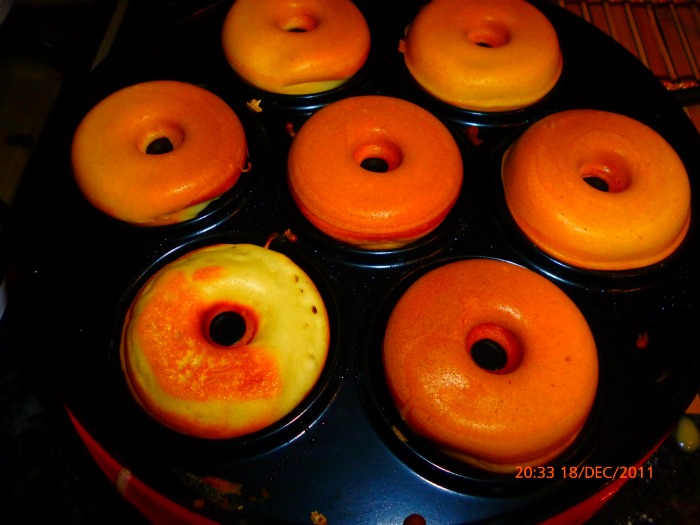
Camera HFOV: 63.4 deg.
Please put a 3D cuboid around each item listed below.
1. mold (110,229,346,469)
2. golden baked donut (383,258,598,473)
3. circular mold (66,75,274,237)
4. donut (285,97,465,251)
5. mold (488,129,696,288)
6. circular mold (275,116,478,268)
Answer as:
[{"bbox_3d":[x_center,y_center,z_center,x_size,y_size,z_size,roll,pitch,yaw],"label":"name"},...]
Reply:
[{"bbox_3d":[-0.043,0.030,0.208,0.086,0.019,0.086,1,60,-1],"label":"mold"},{"bbox_3d":[0.047,0.033,0.193,0.073,0.028,0.073,1,60,-1],"label":"golden baked donut"},{"bbox_3d":[-0.080,-0.044,0.250,0.086,0.019,0.086,1,60,-1],"label":"circular mold"},{"bbox_3d":[0.011,-0.039,0.237,0.073,0.028,0.073,1,60,-1],"label":"donut"},{"bbox_3d":[0.100,-0.023,0.242,0.086,0.019,0.086,1,60,-1],"label":"mold"},{"bbox_3d":[0.011,-0.033,0.246,0.086,0.019,0.086,1,60,-1],"label":"circular mold"}]

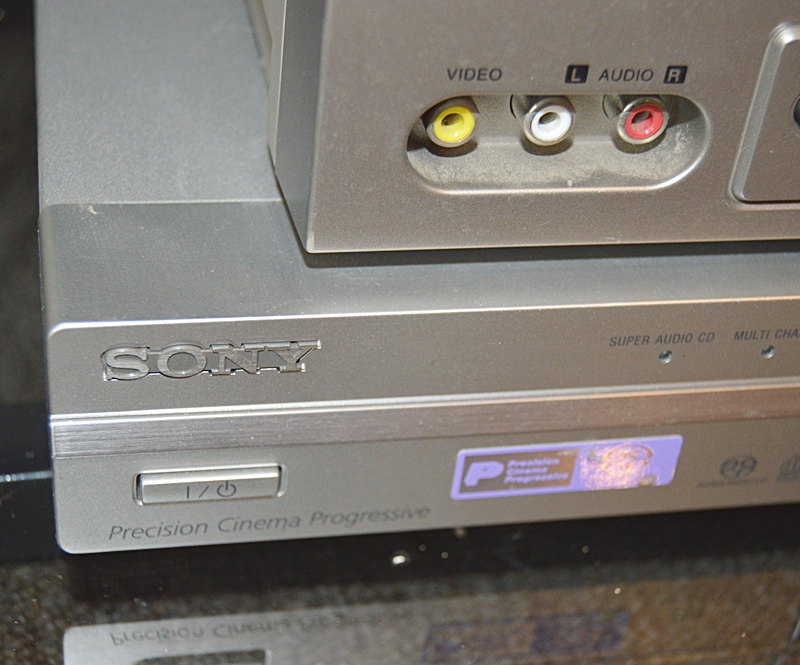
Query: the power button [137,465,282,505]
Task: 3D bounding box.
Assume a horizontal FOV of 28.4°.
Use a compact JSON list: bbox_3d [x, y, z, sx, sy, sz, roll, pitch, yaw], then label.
[{"bbox_3d":[-0.031,0.025,0.260,0.022,0.006,0.003,-2,37,-13],"label":"power button"}]

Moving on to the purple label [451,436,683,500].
[{"bbox_3d":[0.029,0.024,0.275,0.041,0.011,0.001,-2,37,-13],"label":"purple label"}]

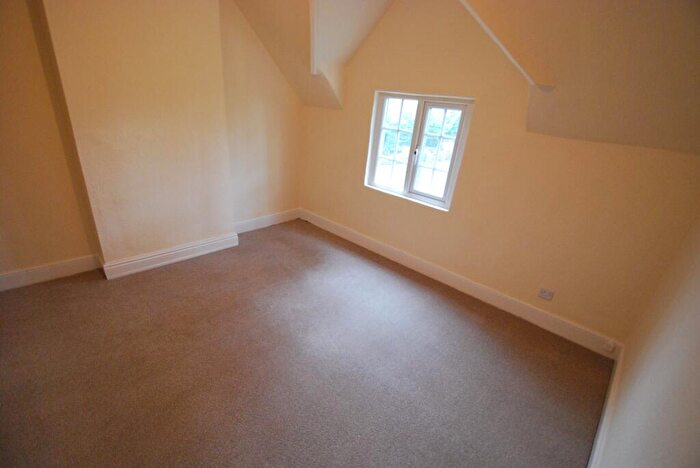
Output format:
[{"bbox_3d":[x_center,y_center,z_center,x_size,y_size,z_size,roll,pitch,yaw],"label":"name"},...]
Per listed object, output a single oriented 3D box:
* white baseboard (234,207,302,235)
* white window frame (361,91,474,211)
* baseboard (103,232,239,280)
[{"bbox_3d":[-1.098,-0.184,3.987,0.025,0.147,1.070,24,29,38],"label":"white baseboard"},{"bbox_3d":[0.618,-0.845,2.905,1.060,0.980,0.080,24,29,38],"label":"white window frame"},{"bbox_3d":[-1.696,0.192,2.930,0.030,0.150,1.200,24,29,38],"label":"baseboard"}]

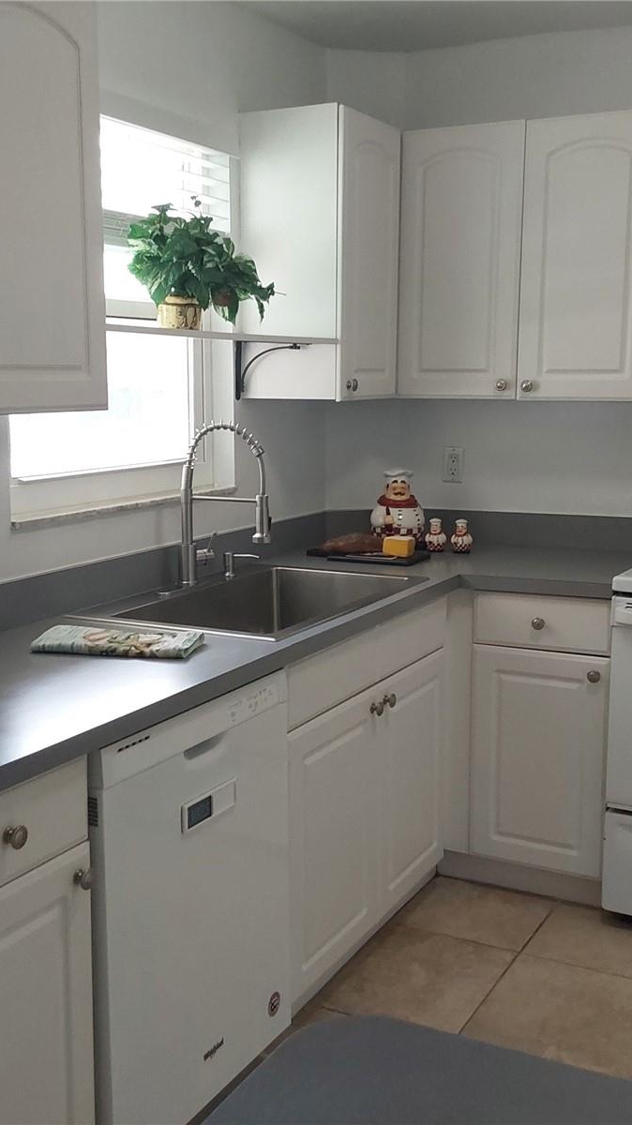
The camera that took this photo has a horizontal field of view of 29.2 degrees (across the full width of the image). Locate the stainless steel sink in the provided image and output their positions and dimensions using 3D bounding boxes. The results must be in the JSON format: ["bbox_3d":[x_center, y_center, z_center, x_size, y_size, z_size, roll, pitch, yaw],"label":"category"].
[{"bbox_3d":[-0.125,0.190,2.919,0.520,0.220,0.815,5,10,27],"label":"stainless steel sink"}]

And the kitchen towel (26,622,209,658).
[{"bbox_3d":[-0.390,0.158,2.402,0.306,0.023,0.148,2,9,10],"label":"kitchen towel"}]

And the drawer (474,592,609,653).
[{"bbox_3d":[0.707,0.132,3.436,0.371,0.134,0.480,5,10,27],"label":"drawer"}]

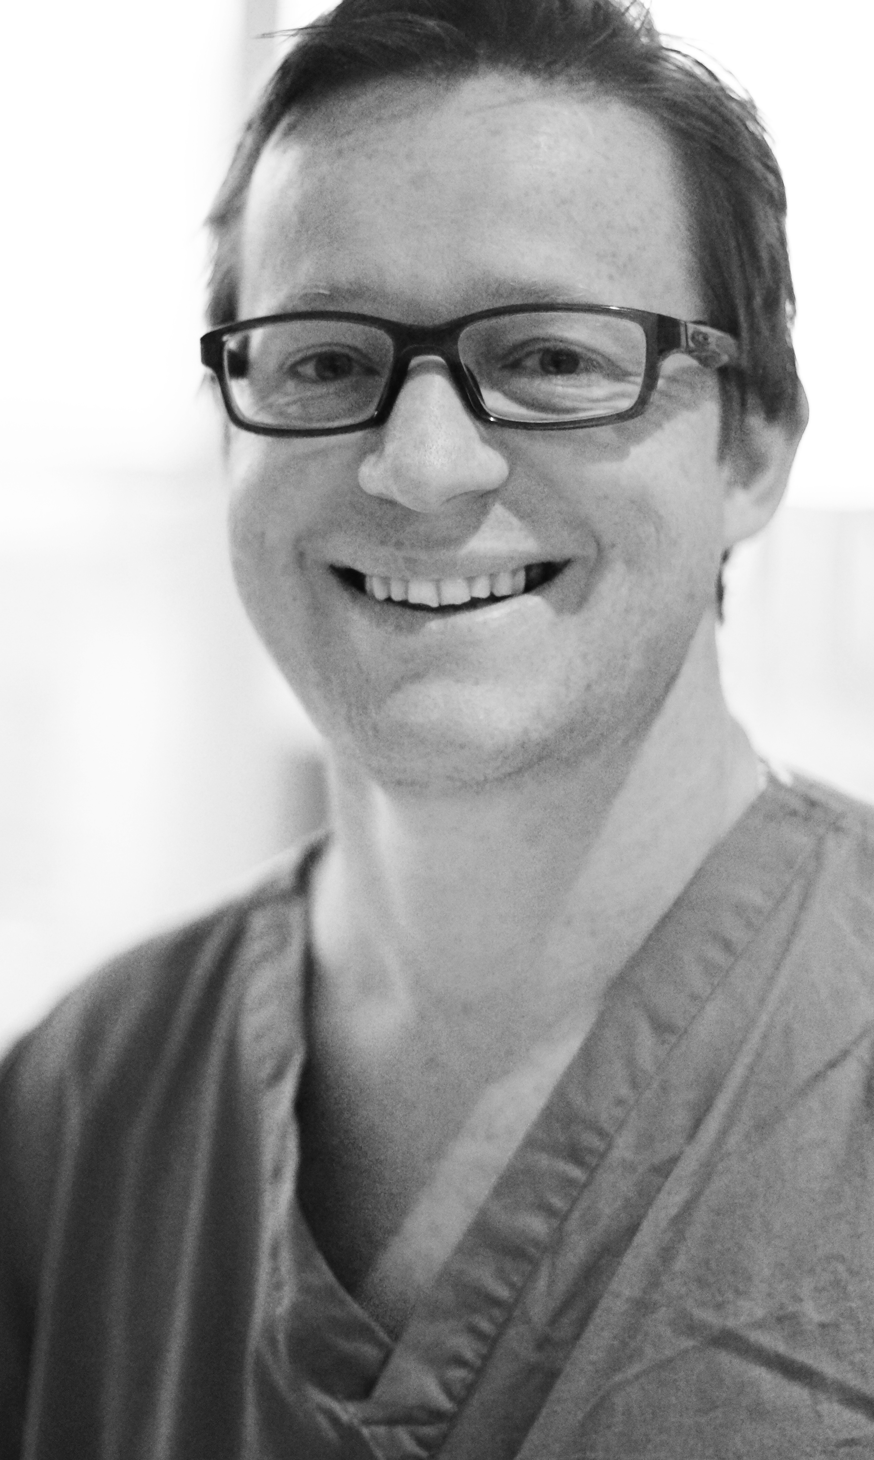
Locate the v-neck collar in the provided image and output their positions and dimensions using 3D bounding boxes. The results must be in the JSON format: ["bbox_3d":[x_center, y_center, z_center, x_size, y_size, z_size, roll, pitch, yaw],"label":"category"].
[{"bbox_3d":[0.023,0.102,0.900,0.188,0.200,0.155,-2,1,24],"label":"v-neck collar"}]

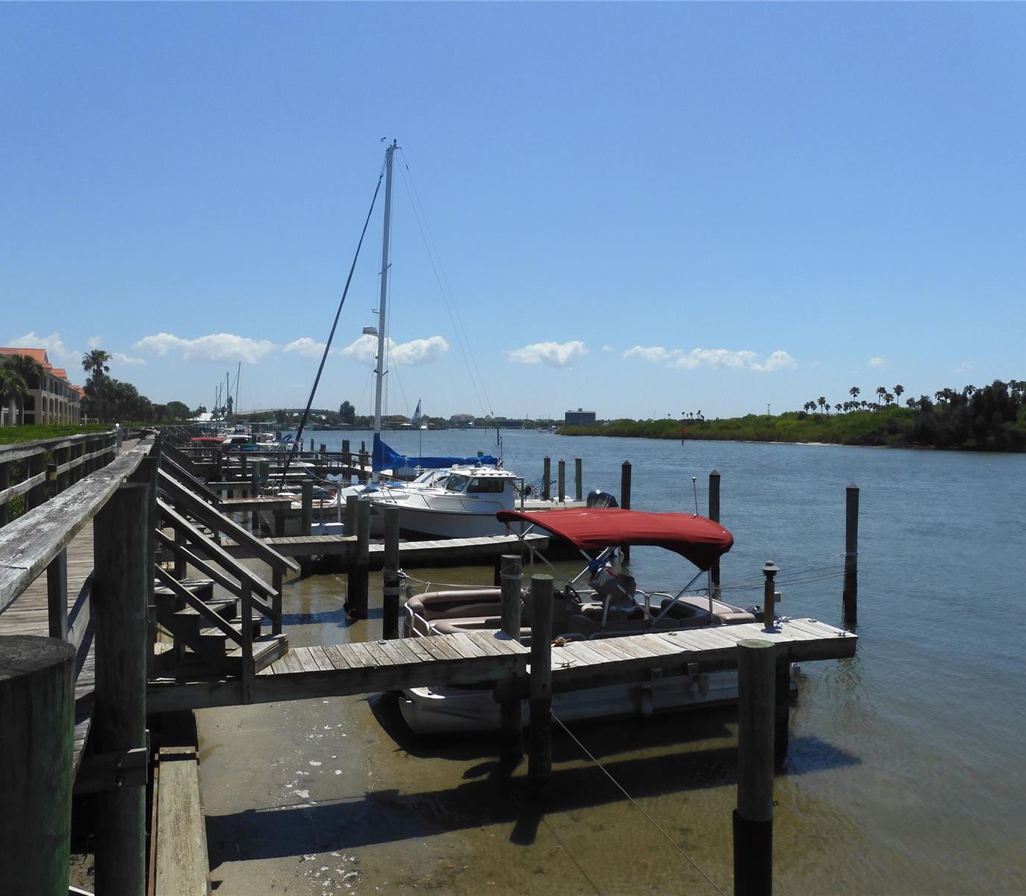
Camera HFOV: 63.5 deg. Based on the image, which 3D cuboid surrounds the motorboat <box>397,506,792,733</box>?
[{"bbox_3d":[1.076,2.460,12.617,6.100,2.800,2.500,-1,2,-18],"label":"motorboat"}]

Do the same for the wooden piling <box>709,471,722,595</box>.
[{"bbox_3d":[4.825,1.988,19.688,0.252,2.893,0.252,0,2,-23],"label":"wooden piling"}]

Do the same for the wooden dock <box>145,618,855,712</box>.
[{"bbox_3d":[0.310,2.435,9.642,8.420,0.390,1.040,-1,2,-19],"label":"wooden dock"}]

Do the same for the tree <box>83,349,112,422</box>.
[{"bbox_3d":[-54.152,-7.688,108.000,3.800,10.300,3.800,-1,2,-22],"label":"tree"}]

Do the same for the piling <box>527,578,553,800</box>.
[{"bbox_3d":[0.307,2.518,9.053,0.244,2.302,0.244,1,1,0],"label":"piling"}]

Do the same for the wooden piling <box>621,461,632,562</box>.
[{"bbox_3d":[3.229,1.852,23.454,0.261,2.941,0.261,0,2,-23],"label":"wooden piling"}]

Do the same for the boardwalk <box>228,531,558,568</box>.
[{"bbox_3d":[-2.835,2.189,18.130,7.570,0.520,1.050,0,2,-23],"label":"boardwalk"}]

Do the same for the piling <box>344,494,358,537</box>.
[{"bbox_3d":[-3.624,2.297,18.700,0.260,2.465,0.260,-1,2,-19],"label":"piling"}]

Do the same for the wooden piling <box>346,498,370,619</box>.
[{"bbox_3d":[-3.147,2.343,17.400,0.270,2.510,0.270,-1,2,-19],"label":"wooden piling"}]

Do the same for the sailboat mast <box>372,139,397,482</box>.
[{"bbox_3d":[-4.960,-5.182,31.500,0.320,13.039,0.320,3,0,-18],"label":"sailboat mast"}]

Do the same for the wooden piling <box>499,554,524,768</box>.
[{"bbox_3d":[-0.011,2.530,9.850,0.240,2.542,0.240,-1,2,-19],"label":"wooden piling"}]

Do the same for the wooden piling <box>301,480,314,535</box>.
[{"bbox_3d":[-5.188,2.068,20.893,0.244,2.491,0.244,0,2,-23],"label":"wooden piling"}]

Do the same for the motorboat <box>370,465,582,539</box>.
[{"bbox_3d":[-0.339,1.531,21.352,6.750,2.200,2.500,0,2,-23],"label":"motorboat"}]

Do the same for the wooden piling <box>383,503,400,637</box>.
[{"bbox_3d":[-2.036,2.252,13.836,0.242,2.545,0.242,0,2,-23],"label":"wooden piling"}]

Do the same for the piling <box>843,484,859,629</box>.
[{"bbox_3d":[6.730,2.157,16.500,0.250,2.882,0.250,-1,2,-19],"label":"piling"}]

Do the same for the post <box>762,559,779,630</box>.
[{"bbox_3d":[3.393,1.943,10.950,0.180,0.913,0.180,-1,2,-19],"label":"post"}]

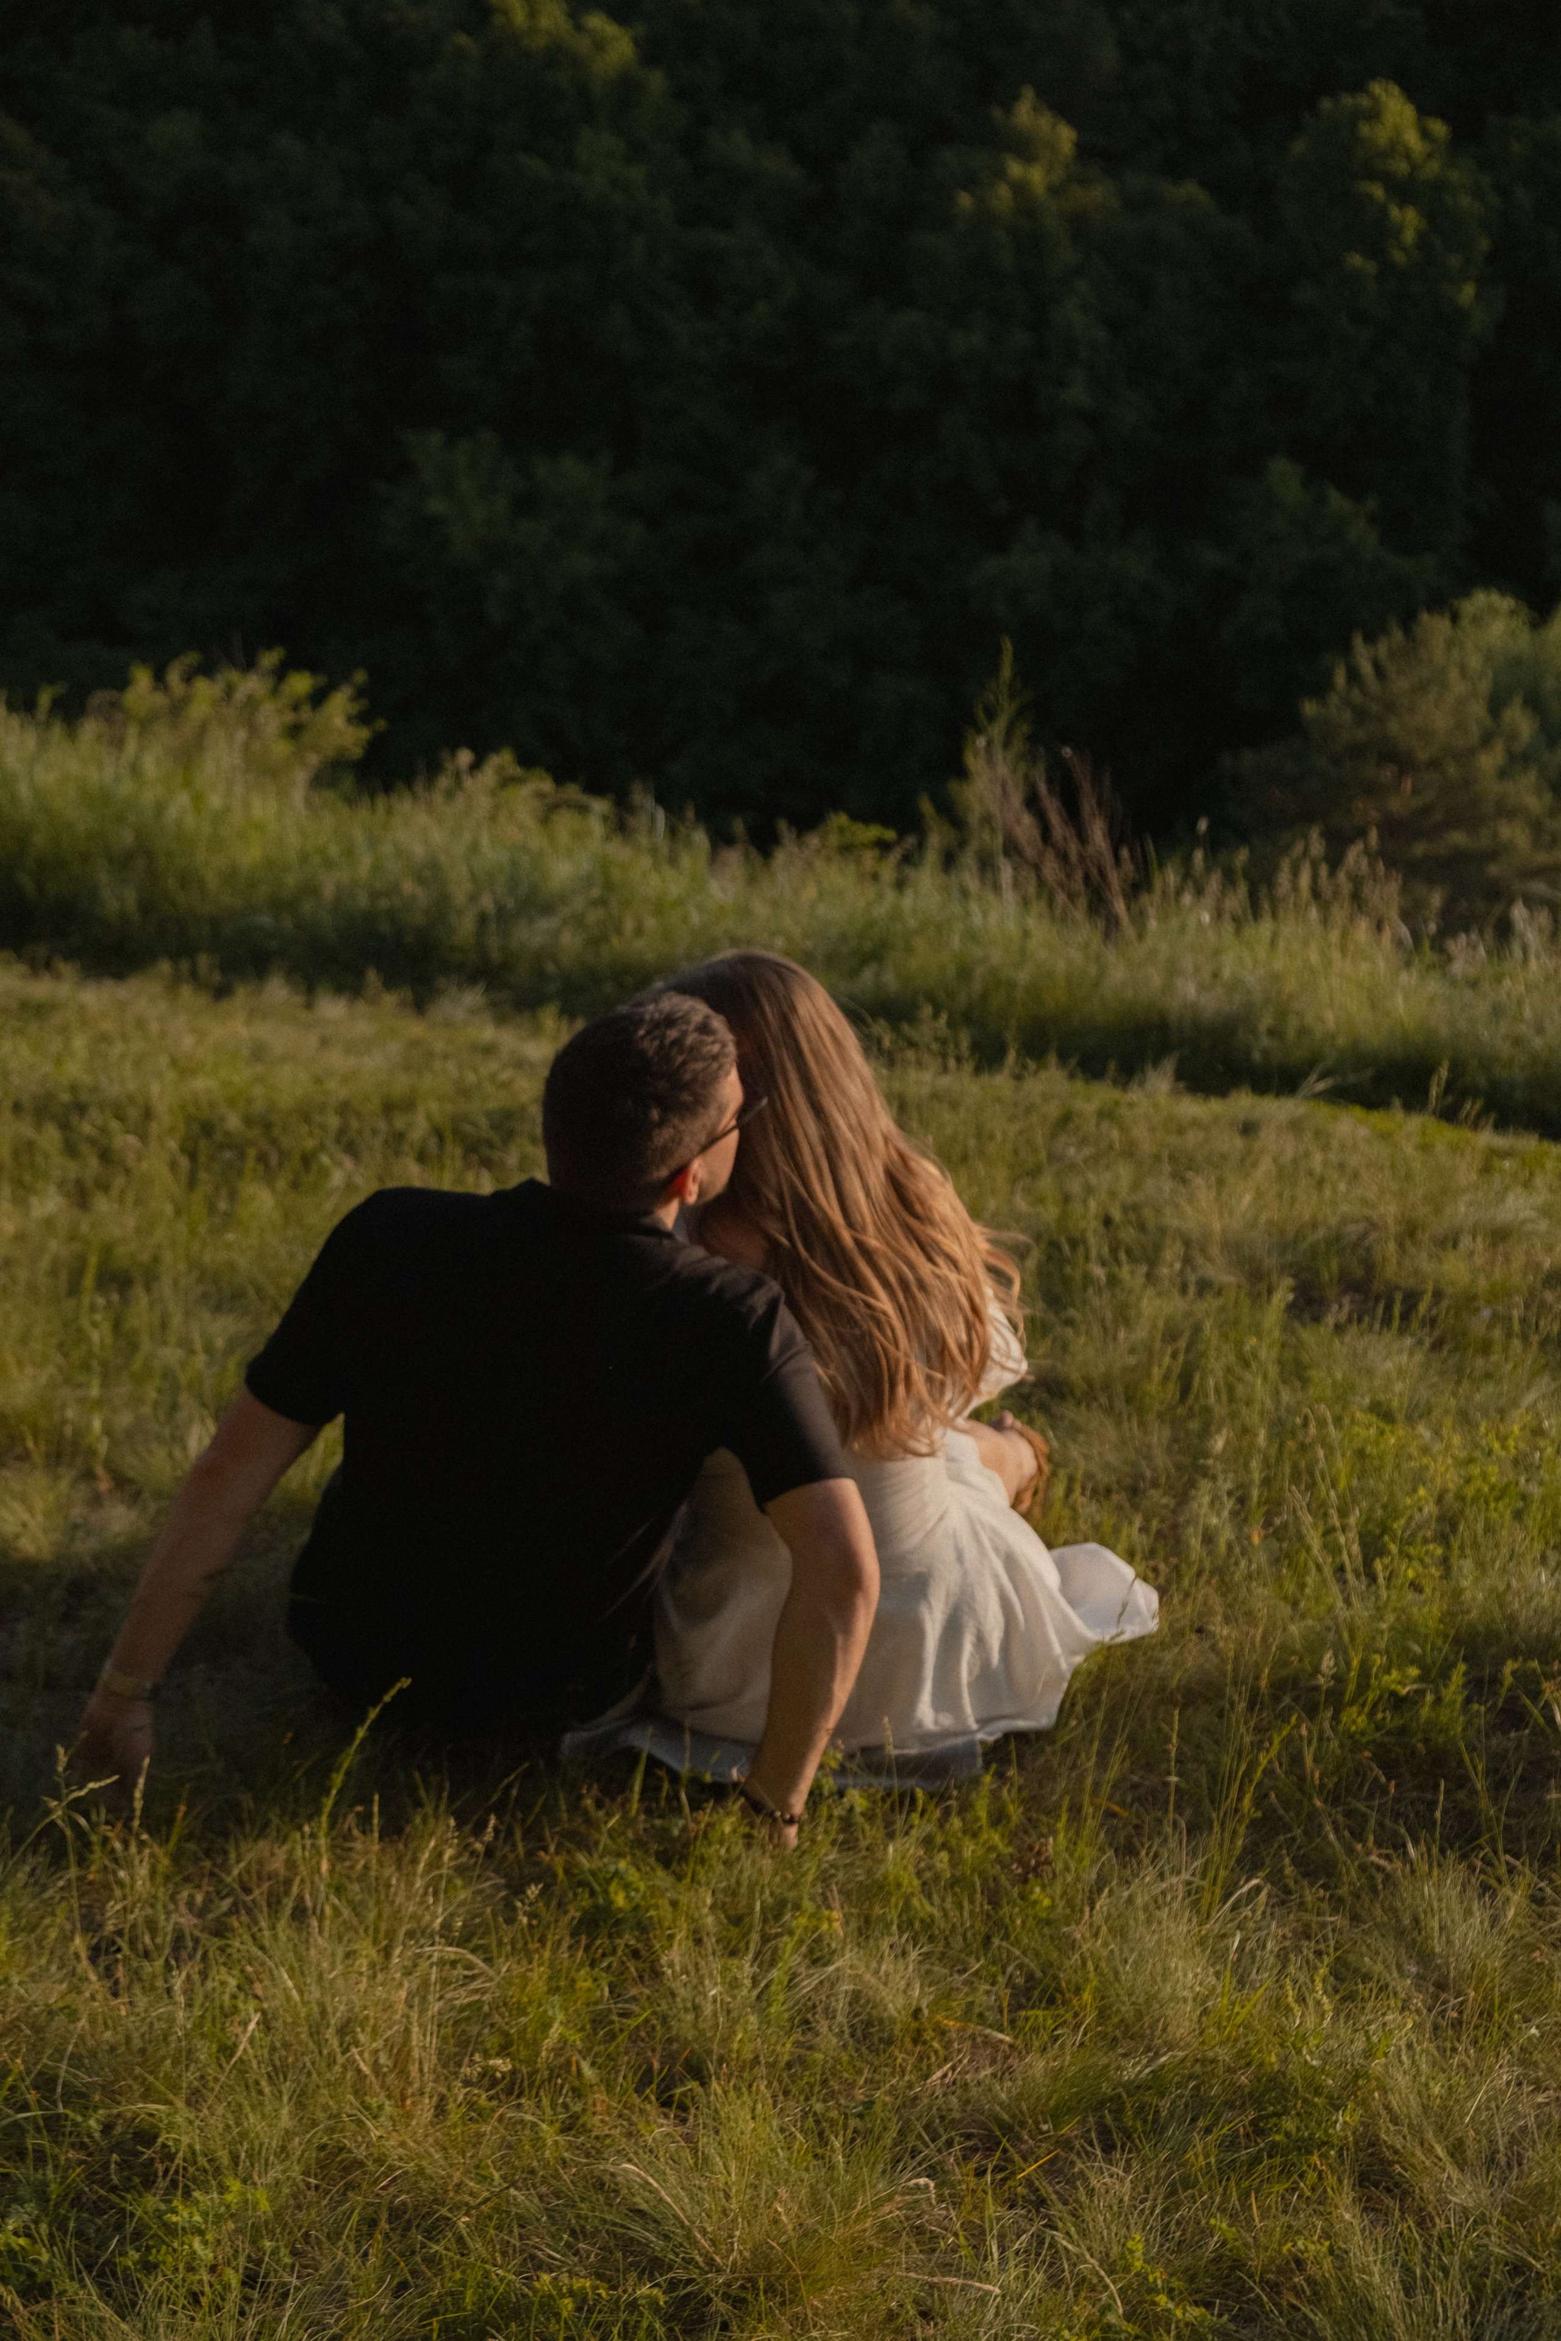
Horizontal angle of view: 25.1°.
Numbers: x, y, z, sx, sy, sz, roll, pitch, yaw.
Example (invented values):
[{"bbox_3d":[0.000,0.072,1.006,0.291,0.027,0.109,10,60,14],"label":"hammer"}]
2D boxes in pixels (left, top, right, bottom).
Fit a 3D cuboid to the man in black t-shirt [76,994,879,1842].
[{"bbox_3d":[-0.260,0.187,3.849,0.800,0.820,1.100,1,11,6],"label":"man in black t-shirt"}]

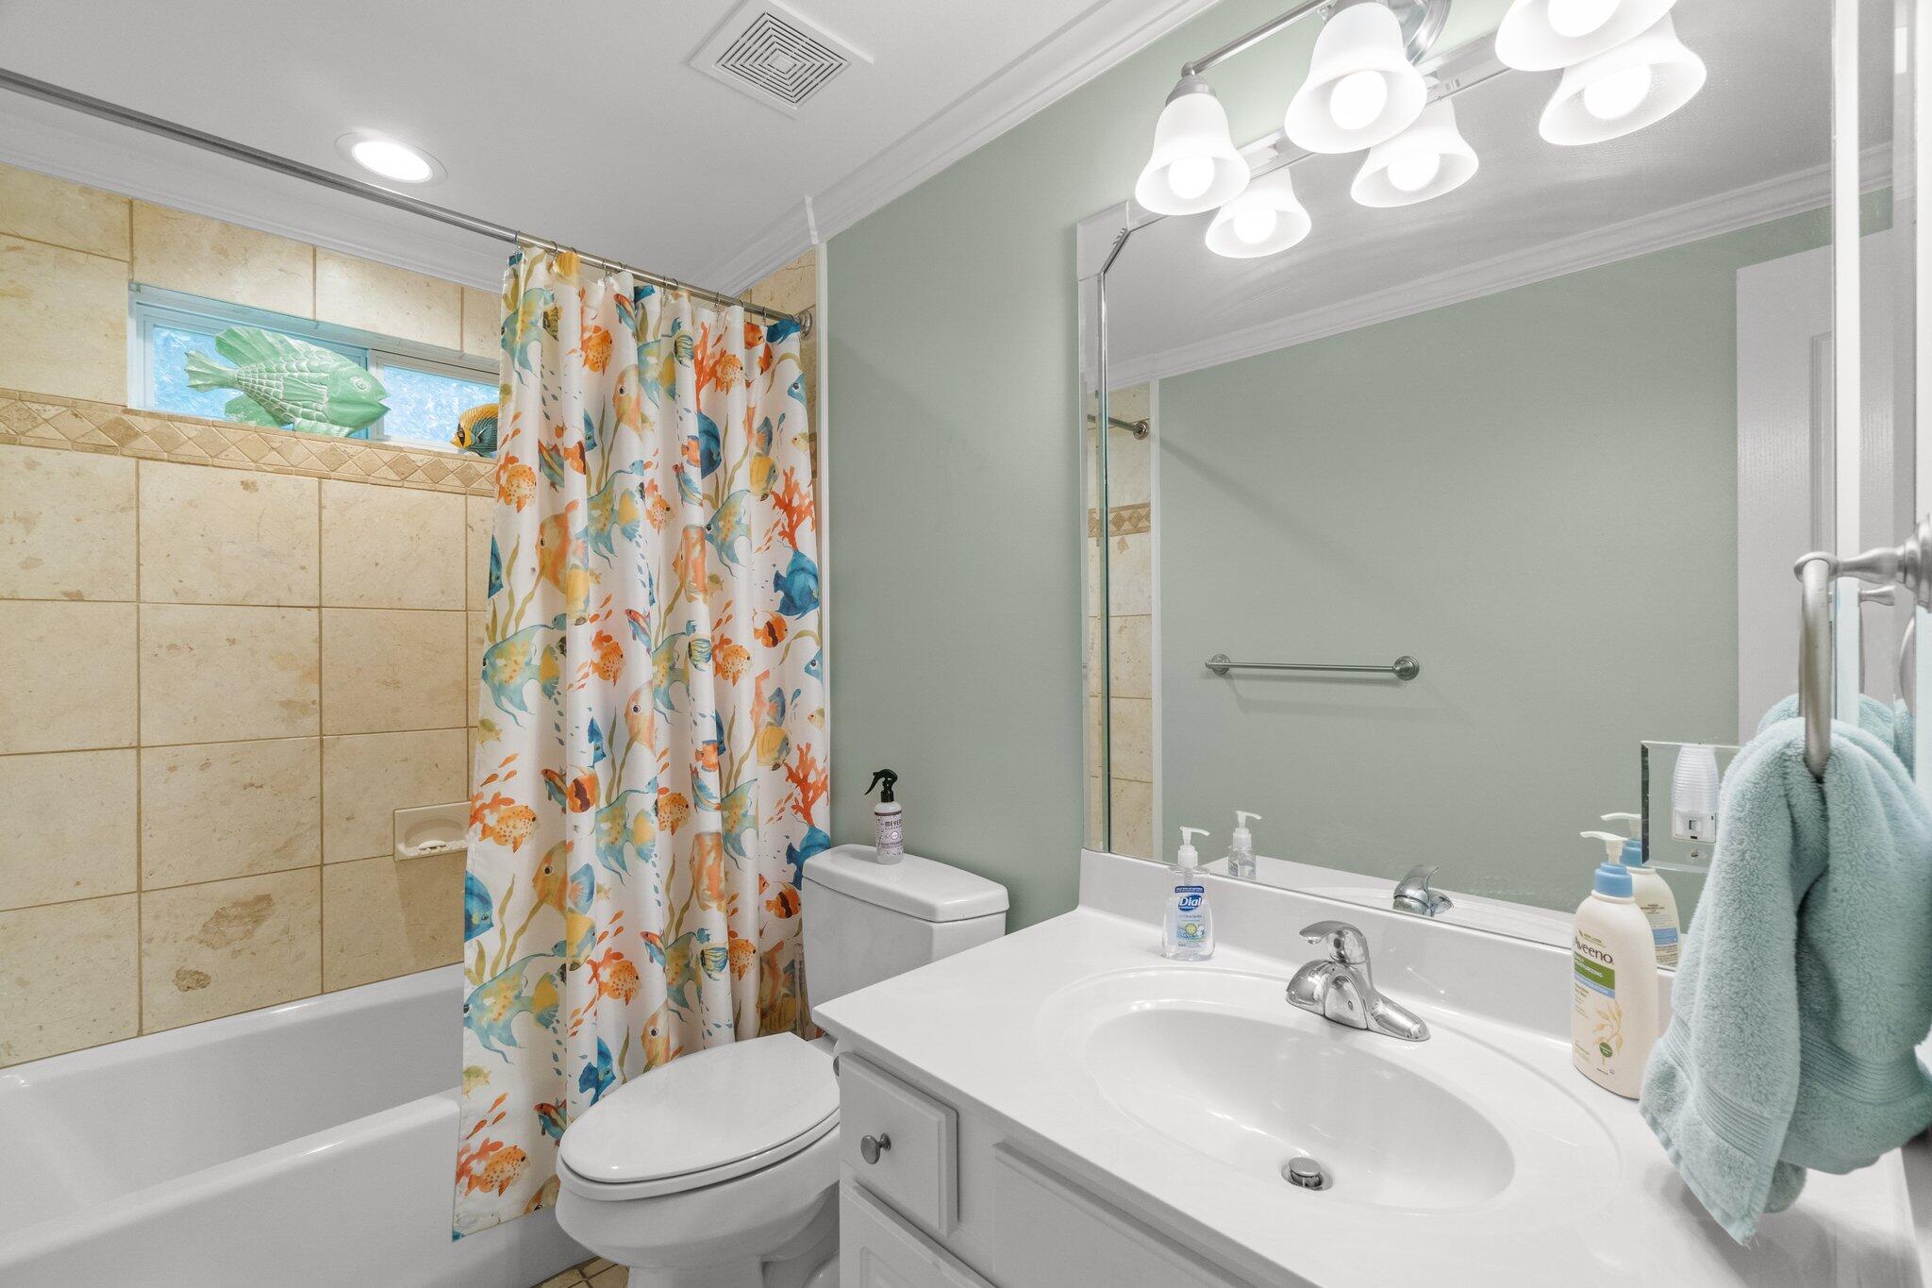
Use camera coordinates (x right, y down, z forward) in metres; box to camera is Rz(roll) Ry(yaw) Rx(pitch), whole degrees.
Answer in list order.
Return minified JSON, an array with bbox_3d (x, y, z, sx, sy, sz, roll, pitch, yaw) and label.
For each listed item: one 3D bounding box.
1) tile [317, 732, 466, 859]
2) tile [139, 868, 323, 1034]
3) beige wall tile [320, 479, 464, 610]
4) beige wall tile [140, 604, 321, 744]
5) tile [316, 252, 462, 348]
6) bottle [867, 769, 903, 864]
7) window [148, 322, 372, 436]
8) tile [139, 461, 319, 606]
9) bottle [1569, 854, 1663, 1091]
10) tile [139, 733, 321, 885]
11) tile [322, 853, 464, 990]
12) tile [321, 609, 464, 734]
[{"bbox_3d":[-1.462,0.383,2.076,0.305,0.308,0.010,0,0,-44],"label":"tile"},{"bbox_3d":[-1.678,0.693,1.854,0.307,0.307,0.010,0,0,-44],"label":"tile"},{"bbox_3d":[-1.460,-0.244,2.072,0.307,0.307,0.010,0,0,-44],"label":"beige wall tile"},{"bbox_3d":[-1.687,0.069,1.860,0.305,0.308,0.010,0,0,-44],"label":"beige wall tile"},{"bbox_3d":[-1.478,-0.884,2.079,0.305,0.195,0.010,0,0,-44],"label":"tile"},{"bbox_3d":[-0.173,0.367,1.716,0.078,0.198,0.056,0,0,-6],"label":"bottle"},{"bbox_3d":[-1.754,-0.646,2.018,0.414,0.227,0.040,0,0,-44],"label":"window"},{"bbox_3d":[-1.690,-0.245,1.861,0.305,0.308,0.010,0,0,-44],"label":"tile"},{"bbox_3d":[0.653,0.315,0.811,0.058,0.240,0.083,-1,0,2],"label":"bottle"},{"bbox_3d":[-1.685,0.383,1.858,0.305,0.308,0.010,0,0,-44],"label":"tile"},{"bbox_3d":[-1.453,0.692,2.071,0.307,0.307,0.010,0,0,-44],"label":"tile"},{"bbox_3d":[-1.457,0.068,2.071,0.307,0.307,0.010,0,0,-44],"label":"tile"}]

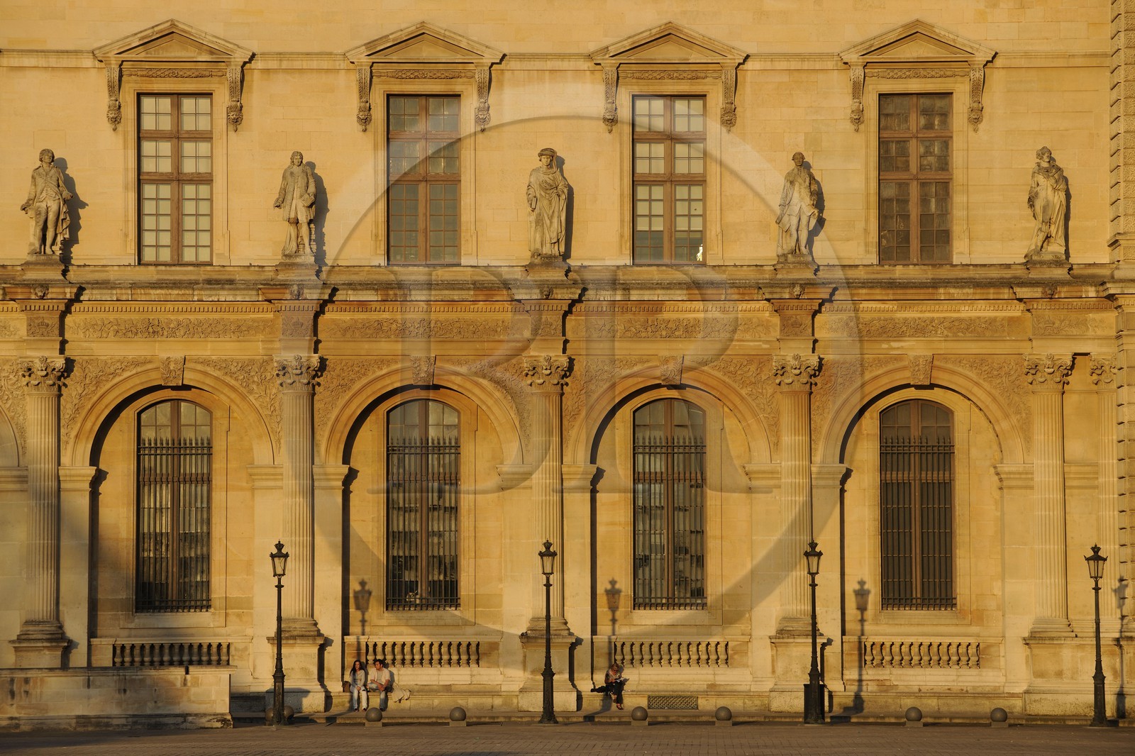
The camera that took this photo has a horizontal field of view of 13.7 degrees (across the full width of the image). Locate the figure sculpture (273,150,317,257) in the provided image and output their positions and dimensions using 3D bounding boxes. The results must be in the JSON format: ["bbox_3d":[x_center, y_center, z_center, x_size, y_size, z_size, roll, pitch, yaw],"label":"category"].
[{"bbox_3d":[-6.867,-4.404,119.258,1.095,2.693,0.750,0,-3,-1],"label":"figure sculpture"}]

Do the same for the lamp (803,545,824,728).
[{"bbox_3d":[5.891,6.068,112.973,0.470,4.384,0.470,0,-3,0],"label":"lamp"}]

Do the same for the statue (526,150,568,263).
[{"bbox_3d":[-0.504,-4.422,120.661,1.075,2.929,0.800,0,-3,-1],"label":"statue"}]

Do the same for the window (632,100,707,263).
[{"bbox_3d":[2.621,-5.102,121.504,1.937,4.373,0.200,0,-3,0],"label":"window"}]

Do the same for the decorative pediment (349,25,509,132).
[{"bbox_3d":[-3.598,-7.583,119.153,3.955,2.762,0.550,0,-3,-3],"label":"decorative pediment"}]

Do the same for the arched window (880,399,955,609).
[{"bbox_3d":[9.021,3.257,121.913,1.923,5.417,0.300,0,-3,-1],"label":"arched window"}]

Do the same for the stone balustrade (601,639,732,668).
[{"bbox_3d":[2.508,7.011,120.450,3.276,0.745,0.320,0,-3,0],"label":"stone balustrade"}]

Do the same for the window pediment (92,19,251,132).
[{"bbox_3d":[-10.009,-7.694,120.186,4.079,2.875,0.580,0,-3,-1],"label":"window pediment"}]

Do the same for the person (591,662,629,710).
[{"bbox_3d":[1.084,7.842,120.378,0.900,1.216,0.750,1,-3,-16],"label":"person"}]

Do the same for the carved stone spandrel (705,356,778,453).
[{"bbox_3d":[4.256,0.649,115.459,1.774,2.379,0.200,0,-3,0],"label":"carved stone spandrel"}]

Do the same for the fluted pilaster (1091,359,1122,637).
[{"bbox_3d":[13.602,2.876,119.371,0.808,6.915,0.280,0,-3,-1],"label":"fluted pilaster"}]

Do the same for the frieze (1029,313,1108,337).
[{"bbox_3d":[12.696,-1.354,119.376,1.997,0.606,0.150,0,-3,-1],"label":"frieze"}]

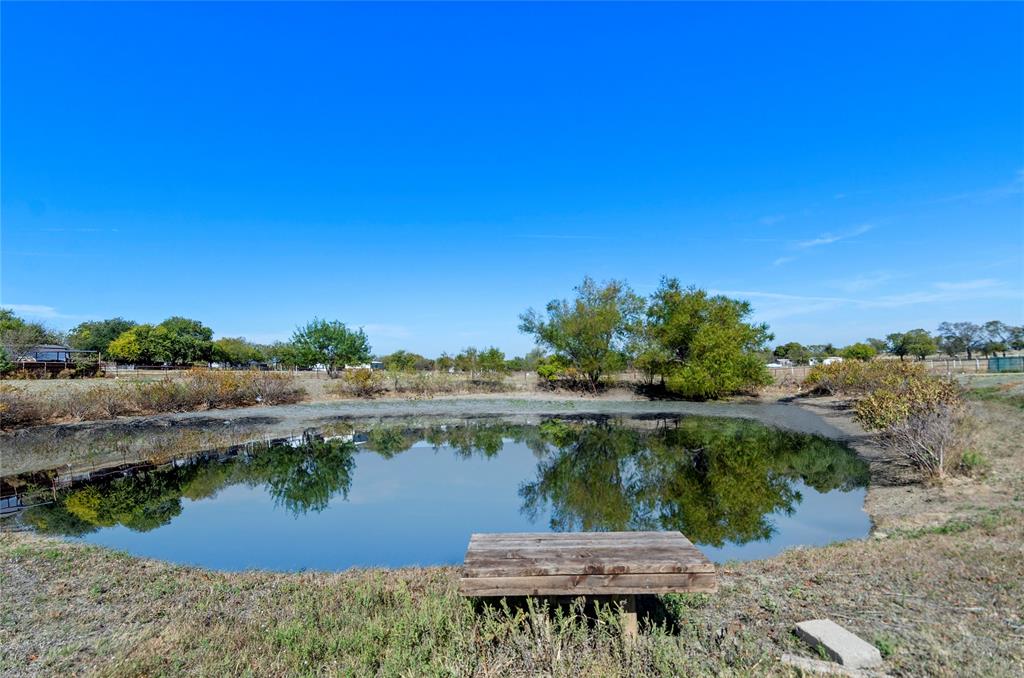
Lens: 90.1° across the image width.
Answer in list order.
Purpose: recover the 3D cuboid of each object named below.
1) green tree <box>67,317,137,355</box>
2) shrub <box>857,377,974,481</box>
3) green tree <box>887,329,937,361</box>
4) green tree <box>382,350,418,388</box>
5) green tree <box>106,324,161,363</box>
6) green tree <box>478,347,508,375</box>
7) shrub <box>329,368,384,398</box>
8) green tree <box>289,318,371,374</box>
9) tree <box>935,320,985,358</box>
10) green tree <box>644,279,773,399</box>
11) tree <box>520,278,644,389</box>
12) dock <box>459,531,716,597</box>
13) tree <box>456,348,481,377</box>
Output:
[{"bbox_3d":[-59.933,0.220,75.000,8.165,6.459,6.940,2,-3,-39],"label":"green tree"},{"bbox_3d":[5.924,1.309,7.600,1.366,1.515,1.366,-2,-3,38],"label":"shrub"},{"bbox_3d":[66.367,0.998,85.000,6.488,5.490,5.839,-2,-3,38],"label":"green tree"},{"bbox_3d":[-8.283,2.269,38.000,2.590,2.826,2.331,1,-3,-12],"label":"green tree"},{"bbox_3d":[-48.068,0.700,65.000,5.465,5.089,5.192,2,-3,-36],"label":"green tree"},{"bbox_3d":[-1.641,1.978,43.000,2.692,2.693,2.558,0,-2,0],"label":"green tree"},{"bbox_3d":[-8.066,2.282,26.500,2.842,1.608,2.273,0,-2,0],"label":"shrub"},{"bbox_3d":[-18.575,0.916,52.000,8.103,6.005,7.455,0,-2,0],"label":"green tree"},{"bbox_3d":[83.293,0.279,95.000,6.640,7.438,5.976,-2,-3,41],"label":"tree"},{"bbox_3d":[10.055,-0.026,26.500,6.135,6.038,5.828,-1,-3,21],"label":"green tree"},{"bbox_3d":[3.833,-0.284,29.000,6.906,6.332,6.561,0,-3,8],"label":"tree"},{"bbox_3d":[0.527,1.631,3.736,1.700,0.185,0.726,0,-2,-2],"label":"dock"},{"bbox_3d":[-3.833,2.024,44.000,2.235,2.756,2.235,0,-2,0],"label":"tree"}]

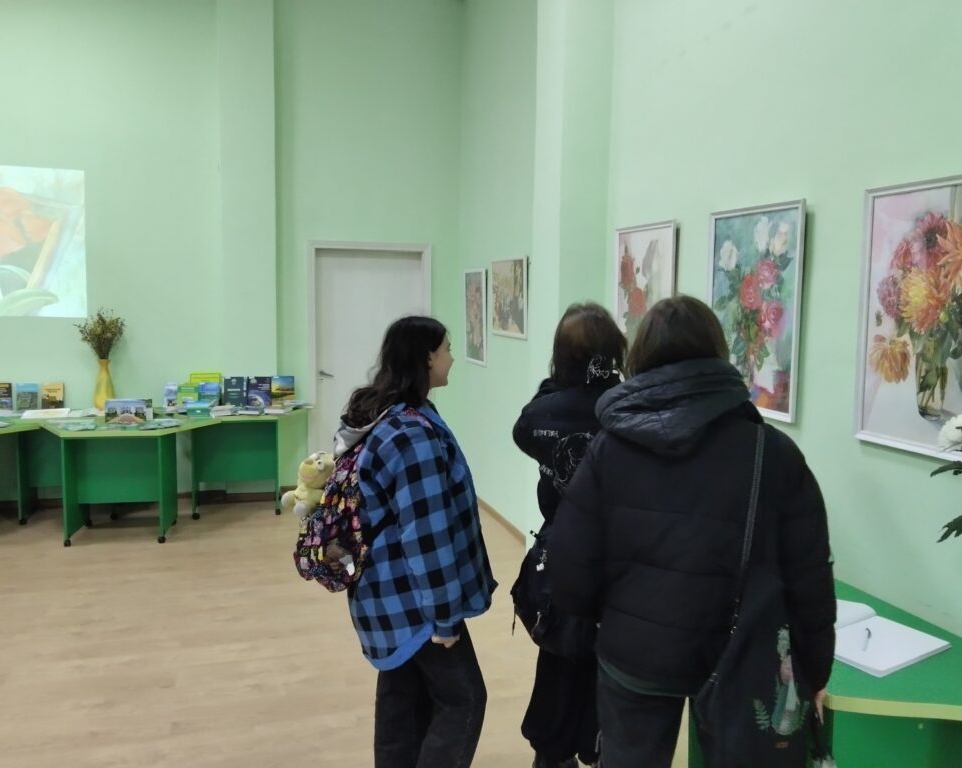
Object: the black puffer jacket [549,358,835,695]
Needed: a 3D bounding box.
[{"bbox_3d":[0.452,0.283,1.650,0.580,0.680,0.370,3,6,18],"label":"black puffer jacket"}]

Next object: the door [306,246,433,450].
[{"bbox_3d":[-0.924,-0.128,6.459,0.985,2.080,0.100,-1,6,-16],"label":"door"}]

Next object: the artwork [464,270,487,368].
[{"bbox_3d":[-0.058,-0.529,6.052,0.040,0.735,0.560,-3,7,-16],"label":"artwork"}]

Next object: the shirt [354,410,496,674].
[{"bbox_3d":[-0.176,0.423,2.350,0.370,0.730,0.500,-3,7,-35],"label":"shirt"}]

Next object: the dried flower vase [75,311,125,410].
[{"bbox_3d":[-2.830,-0.168,5.720,0.320,0.750,0.320,-1,6,-16],"label":"dried flower vase"}]

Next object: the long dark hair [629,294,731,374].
[{"bbox_3d":[0.424,-0.086,1.660,0.220,0.220,0.220,3,6,15],"label":"long dark hair"}]

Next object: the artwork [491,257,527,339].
[{"bbox_3d":[0.178,-0.587,5.250,0.040,0.520,0.670,-3,7,-16],"label":"artwork"}]

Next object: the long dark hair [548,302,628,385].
[{"bbox_3d":[0.348,-0.124,2.470,0.245,0.280,0.240,3,6,18],"label":"long dark hair"}]

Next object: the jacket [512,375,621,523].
[{"bbox_3d":[0.356,0.172,2.480,0.490,0.540,0.370,3,7,20],"label":"jacket"}]

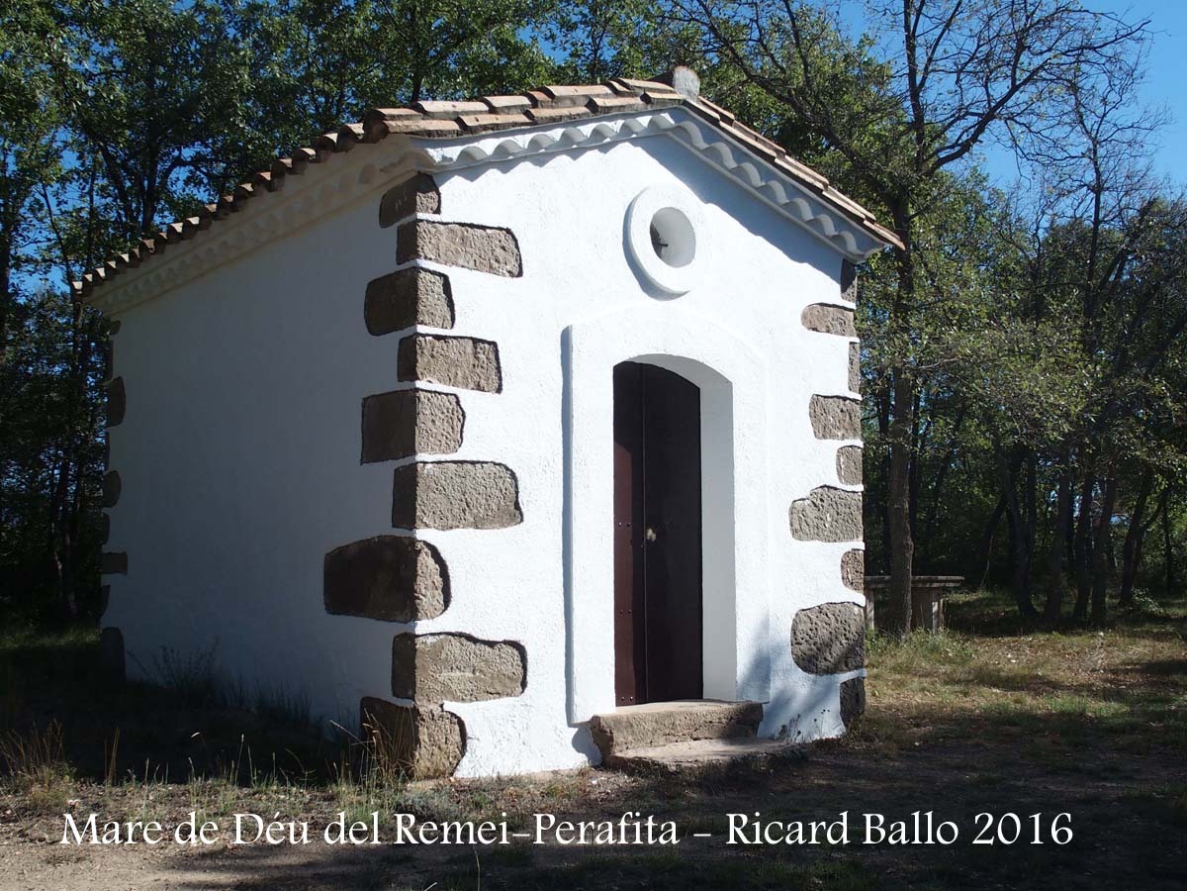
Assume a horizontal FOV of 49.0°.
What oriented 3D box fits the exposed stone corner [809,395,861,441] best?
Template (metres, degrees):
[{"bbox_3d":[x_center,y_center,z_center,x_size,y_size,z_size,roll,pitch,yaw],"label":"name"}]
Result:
[{"bbox_3d":[1.552,-0.173,8.879,0.522,0.302,0.266,4,-7,-38],"label":"exposed stone corner"}]

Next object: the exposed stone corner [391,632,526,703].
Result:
[{"bbox_3d":[-0.708,1.171,6.956,0.706,0.363,0.225,4,-7,-38],"label":"exposed stone corner"}]

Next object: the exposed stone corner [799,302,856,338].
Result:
[{"bbox_3d":[1.588,-0.883,9.259,0.553,0.214,0.245,3,-6,-38],"label":"exposed stone corner"}]

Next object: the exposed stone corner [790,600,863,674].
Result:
[{"bbox_3d":[1.464,1.281,8.676,0.716,0.476,0.286,4,-7,-38],"label":"exposed stone corner"}]

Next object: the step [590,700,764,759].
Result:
[{"bbox_3d":[0.444,1.728,8.104,1.274,0.224,0.469,3,-6,-38],"label":"step"}]

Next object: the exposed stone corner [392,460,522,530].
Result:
[{"bbox_3d":[-0.756,0.289,7.334,0.697,0.384,0.253,3,-6,-38],"label":"exposed stone corner"}]

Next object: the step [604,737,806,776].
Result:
[{"bbox_3d":[0.659,1.730,7.210,1.135,0.102,0.593,4,-7,-38],"label":"step"}]

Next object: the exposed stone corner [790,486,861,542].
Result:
[{"bbox_3d":[1.472,0.464,8.752,0.716,0.374,0.266,4,-7,-38],"label":"exposed stone corner"}]

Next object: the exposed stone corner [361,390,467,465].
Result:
[{"bbox_3d":[-0.988,-0.094,7.104,0.295,0.363,0.600,4,-7,-38],"label":"exposed stone corner"}]

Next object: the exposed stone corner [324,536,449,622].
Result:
[{"bbox_3d":[-1.199,0.757,7.471,0.211,0.472,1.071,3,-6,-38],"label":"exposed stone corner"}]

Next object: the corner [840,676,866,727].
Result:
[{"bbox_3d":[1.638,1.803,9.268,0.252,0.350,0.525,3,-6,-38],"label":"corner"}]

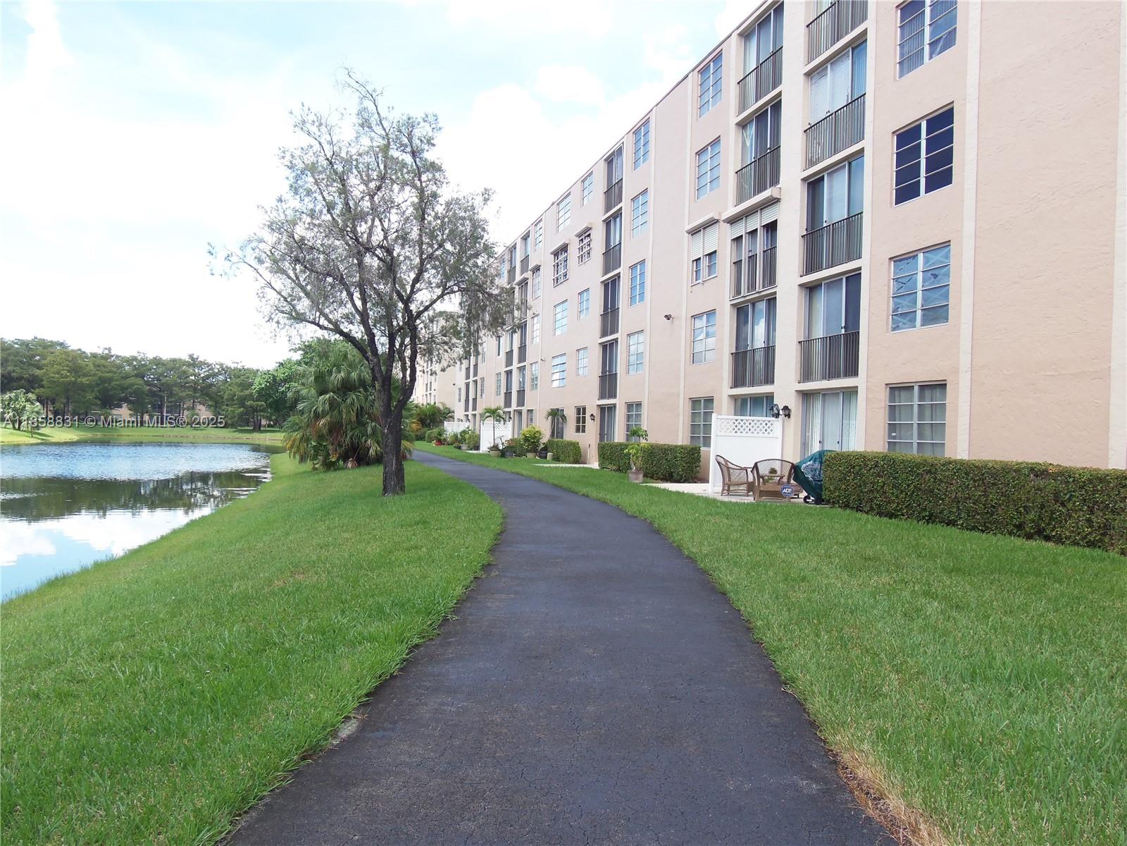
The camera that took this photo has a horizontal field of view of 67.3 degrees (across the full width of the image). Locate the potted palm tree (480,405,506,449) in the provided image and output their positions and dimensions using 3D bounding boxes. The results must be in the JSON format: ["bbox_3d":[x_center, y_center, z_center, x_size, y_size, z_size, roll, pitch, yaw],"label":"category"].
[{"bbox_3d":[-3.651,0.410,45.808,1.380,2.668,1.420,2,-1,-16],"label":"potted palm tree"}]

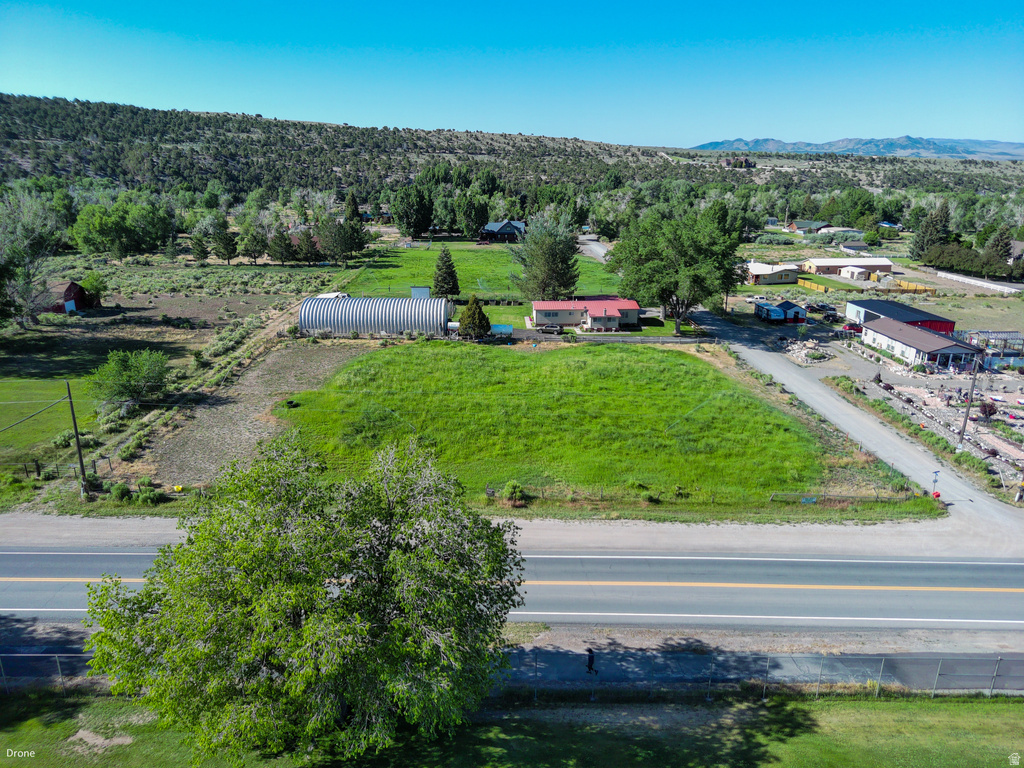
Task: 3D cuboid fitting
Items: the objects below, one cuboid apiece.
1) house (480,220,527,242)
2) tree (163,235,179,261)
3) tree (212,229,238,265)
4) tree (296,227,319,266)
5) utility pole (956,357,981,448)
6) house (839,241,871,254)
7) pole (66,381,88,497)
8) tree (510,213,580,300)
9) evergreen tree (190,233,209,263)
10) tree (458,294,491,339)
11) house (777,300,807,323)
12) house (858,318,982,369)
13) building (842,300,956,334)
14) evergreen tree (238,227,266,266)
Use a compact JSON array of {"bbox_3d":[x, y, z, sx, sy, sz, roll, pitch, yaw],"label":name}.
[{"bbox_3d":[-3.014,-57.499,257.927,17.600,8.000,12.000,-1,17,-4],"label":"house"},{"bbox_3d":[-103.650,-41.180,205.380,4.710,7.590,4.710,0,18,0],"label":"tree"},{"bbox_3d":[-84.120,-39.930,198.180,7.570,10.480,7.570,0,18,0],"label":"tree"},{"bbox_3d":[-59.730,-39.650,197.140,6.370,10.570,6.370,0,18,0],"label":"tree"},{"bbox_3d":[48.080,2.040,71.500,0.320,9.800,0.320,0,18,0],"label":"utility pole"},{"bbox_3d":[121.234,-49.398,241.232,9.800,3.900,7.200,4,17,11],"label":"house"},{"bbox_3d":[-37.680,4.950,58.940,0.320,10.850,0.320,0,18,0],"label":"pole"},{"bbox_3d":[6.862,-25.382,140.070,14.000,18.000,13.000,0,17,0],"label":"tree"},{"bbox_3d":[-94.080,-40.970,203.590,5.260,8.390,5.260,0,18,0],"label":"evergreen tree"},{"bbox_3d":[-6.272,-11.440,114.067,5.200,7.000,5.200,0,17,0],"label":"tree"},{"bbox_3d":[53.920,-13.850,131.260,4.050,3.390,4.850,0,18,-1],"label":"house"},{"bbox_3d":[63.950,-6.520,107.540,8.330,4.160,17.890,0,18,-3],"label":"house"},{"bbox_3d":[69.970,-12.090,123.770,8.900,3.500,18.900,-1,18,-2],"label":"building"},{"bbox_3d":[-75.510,-39.810,196.380,7.910,10.820,7.910,0,18,0],"label":"evergreen tree"}]

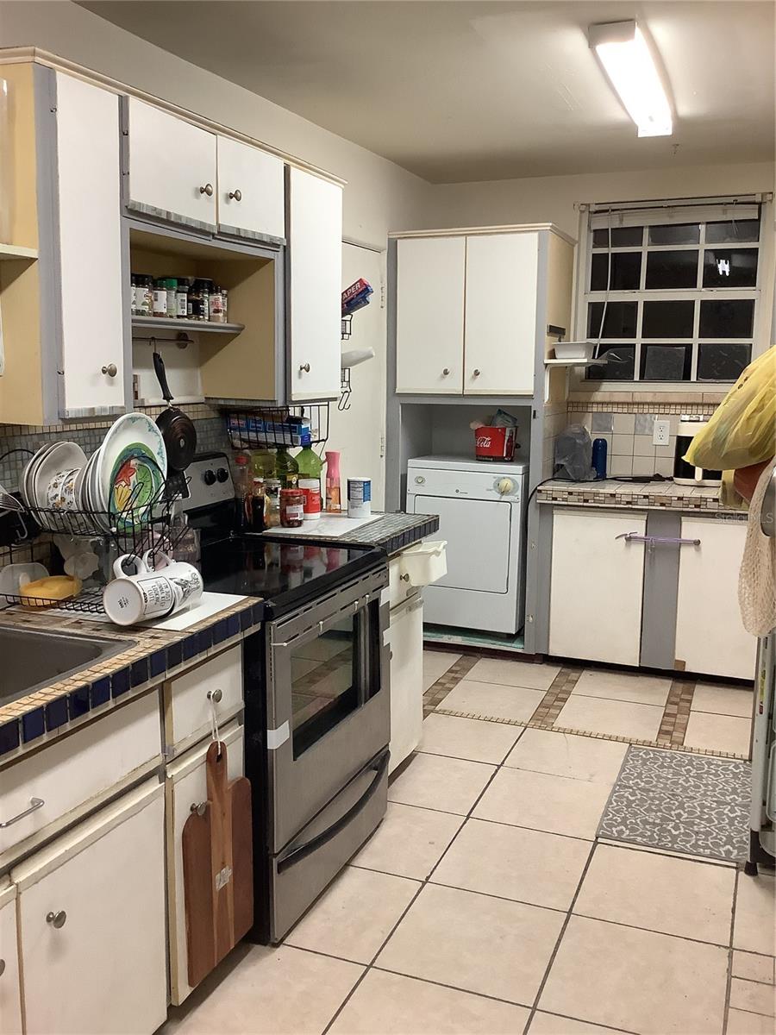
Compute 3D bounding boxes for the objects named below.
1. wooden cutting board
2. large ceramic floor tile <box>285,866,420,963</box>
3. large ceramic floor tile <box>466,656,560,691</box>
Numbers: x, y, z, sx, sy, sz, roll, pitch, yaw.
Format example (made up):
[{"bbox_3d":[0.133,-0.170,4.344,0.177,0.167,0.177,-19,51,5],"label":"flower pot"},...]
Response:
[{"bbox_3d":[-0.387,0.763,2.127,0.019,0.530,0.287,4,10,22],"label":"wooden cutting board"},{"bbox_3d":[-0.155,1.053,2.517,0.400,0.010,0.400,4,10,22],"label":"large ceramic floor tile"},{"bbox_3d":[0.609,0.756,4.471,0.402,0.010,0.372,4,10,21],"label":"large ceramic floor tile"}]

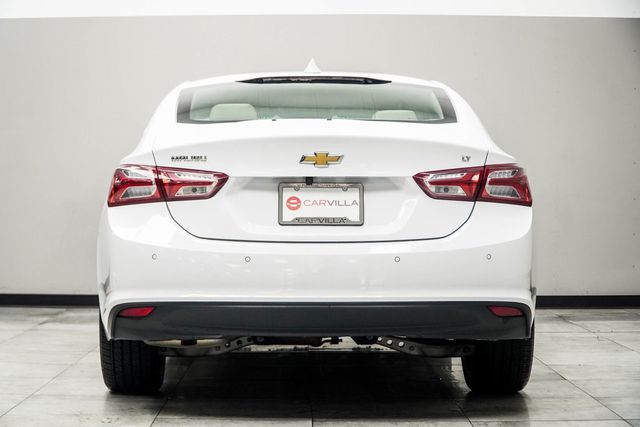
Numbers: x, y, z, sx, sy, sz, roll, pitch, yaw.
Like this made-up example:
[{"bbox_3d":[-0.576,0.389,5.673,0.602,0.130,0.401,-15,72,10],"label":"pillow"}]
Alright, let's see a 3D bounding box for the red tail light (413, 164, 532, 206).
[{"bbox_3d":[0.581,-0.110,4.731,0.490,0.165,0.360,0,1,-1],"label":"red tail light"}]

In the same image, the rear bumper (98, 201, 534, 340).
[{"bbox_3d":[-0.001,0.234,4.798,1.820,0.555,0.710,0,1,-1],"label":"rear bumper"}]

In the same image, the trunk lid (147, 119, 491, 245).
[{"bbox_3d":[0.001,-0.122,4.718,1.270,0.450,0.500,0,1,-1],"label":"trunk lid"}]

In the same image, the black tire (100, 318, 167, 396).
[{"bbox_3d":[-0.813,0.468,5.538,0.238,0.675,0.676,0,1,-1],"label":"black tire"}]

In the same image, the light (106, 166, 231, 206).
[{"bbox_3d":[-0.579,-0.110,4.704,0.490,0.165,0.360,0,1,-1],"label":"light"}]

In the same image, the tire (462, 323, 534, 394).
[{"bbox_3d":[0.777,0.468,5.574,0.238,0.675,0.676,0,1,-1],"label":"tire"}]

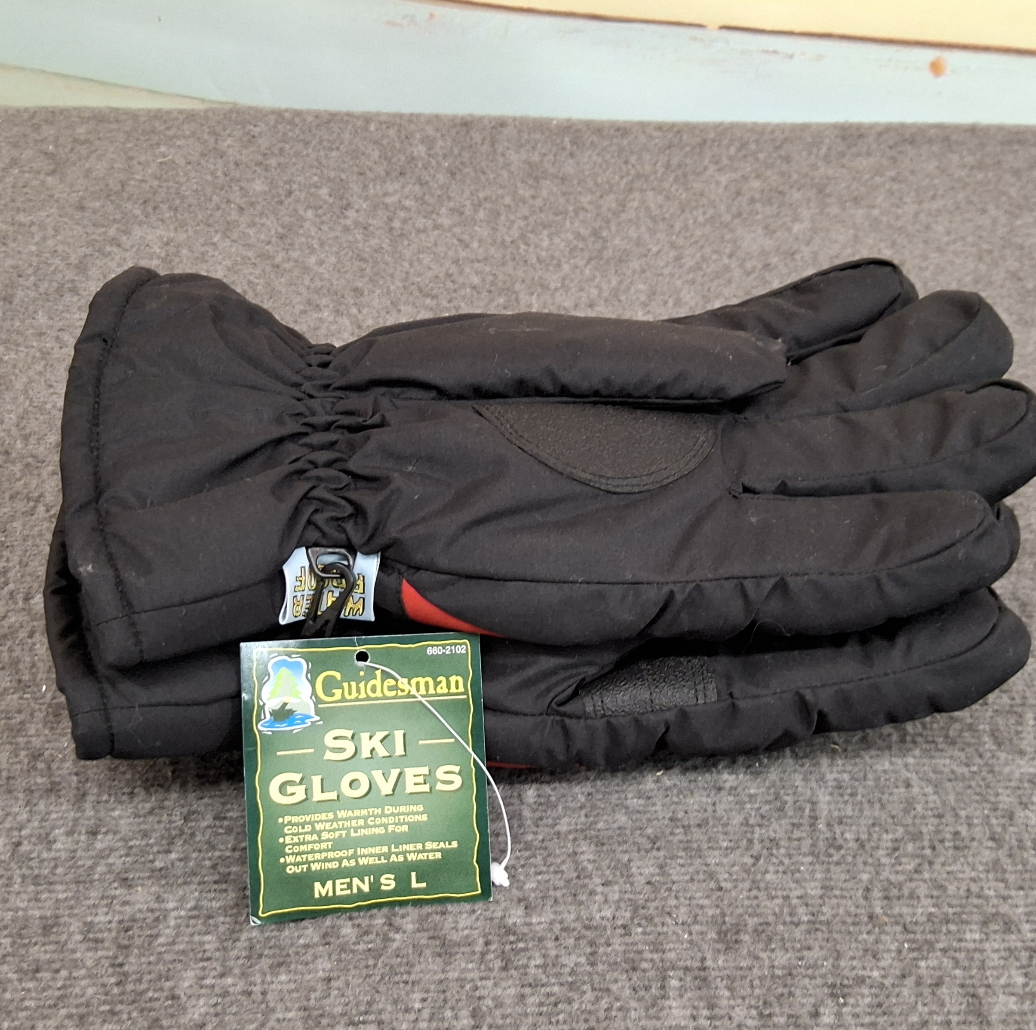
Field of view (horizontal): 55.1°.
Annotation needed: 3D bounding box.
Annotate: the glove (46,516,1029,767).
[{"bbox_3d":[0.008,0.005,0.311,0.285,0.042,0.140,0,51,0],"label":"glove"}]

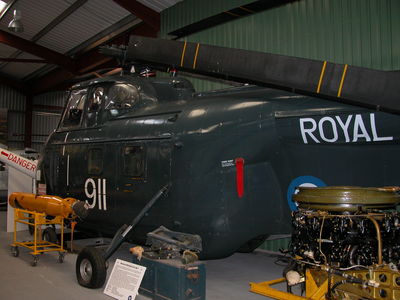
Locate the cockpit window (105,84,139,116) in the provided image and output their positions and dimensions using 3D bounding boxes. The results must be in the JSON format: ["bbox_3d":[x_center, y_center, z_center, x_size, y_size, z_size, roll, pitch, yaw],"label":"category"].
[{"bbox_3d":[-1.330,-0.839,6.850,0.760,0.530,0.200,-3,-4,42],"label":"cockpit window"}]

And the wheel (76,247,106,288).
[{"bbox_3d":[-1.521,1.657,5.680,0.590,0.580,0.210,-3,-4,42],"label":"wheel"}]

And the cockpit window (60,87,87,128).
[{"bbox_3d":[-2.440,-0.795,7.800,0.800,0.720,0.170,-3,-4,42],"label":"cockpit window"}]

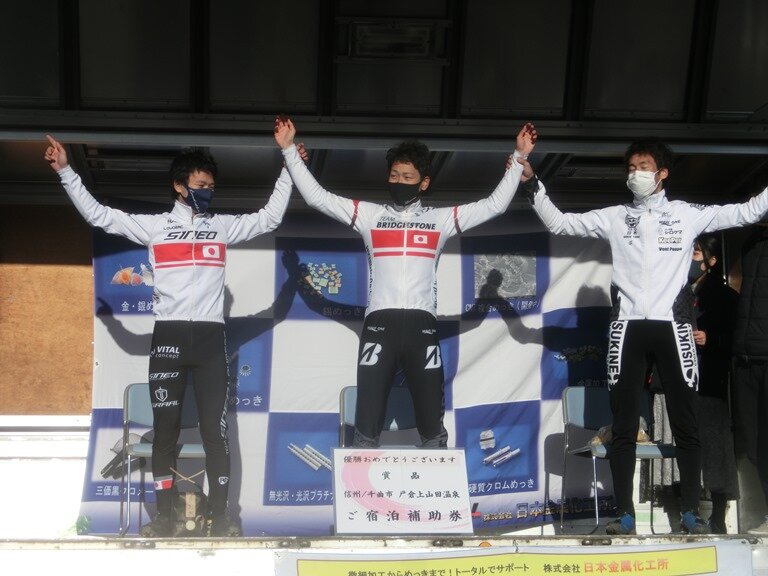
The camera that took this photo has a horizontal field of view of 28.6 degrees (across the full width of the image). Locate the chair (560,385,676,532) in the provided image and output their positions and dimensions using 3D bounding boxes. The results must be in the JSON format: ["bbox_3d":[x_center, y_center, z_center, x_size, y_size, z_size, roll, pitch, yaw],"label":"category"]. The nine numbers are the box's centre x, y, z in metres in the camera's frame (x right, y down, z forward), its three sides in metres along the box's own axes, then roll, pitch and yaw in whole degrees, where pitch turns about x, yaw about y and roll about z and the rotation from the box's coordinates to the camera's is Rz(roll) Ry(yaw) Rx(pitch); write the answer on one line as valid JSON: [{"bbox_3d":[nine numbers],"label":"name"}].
[{"bbox_3d":[1.174,0.826,7.320,0.480,0.735,0.470,2,-9,-13],"label":"chair"}]

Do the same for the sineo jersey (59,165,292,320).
[{"bbox_3d":[-0.935,-0.200,6.763,1.020,0.690,0.320,1,-9,-11],"label":"sineo jersey"}]

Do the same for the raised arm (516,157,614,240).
[{"bbox_3d":[0.836,-0.412,6.947,0.430,0.360,0.200,1,-9,-6],"label":"raised arm"}]

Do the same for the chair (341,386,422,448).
[{"bbox_3d":[0.060,0.825,7.280,0.480,0.735,0.470,1,-9,-11],"label":"chair"}]

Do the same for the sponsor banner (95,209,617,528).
[{"bbox_3d":[-0.172,0.461,8.228,2.930,1.760,0.180,1,-9,-5],"label":"sponsor banner"}]

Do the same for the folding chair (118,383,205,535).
[{"bbox_3d":[-1.008,0.820,7.221,0.480,0.735,0.470,1,-9,-11],"label":"folding chair"}]

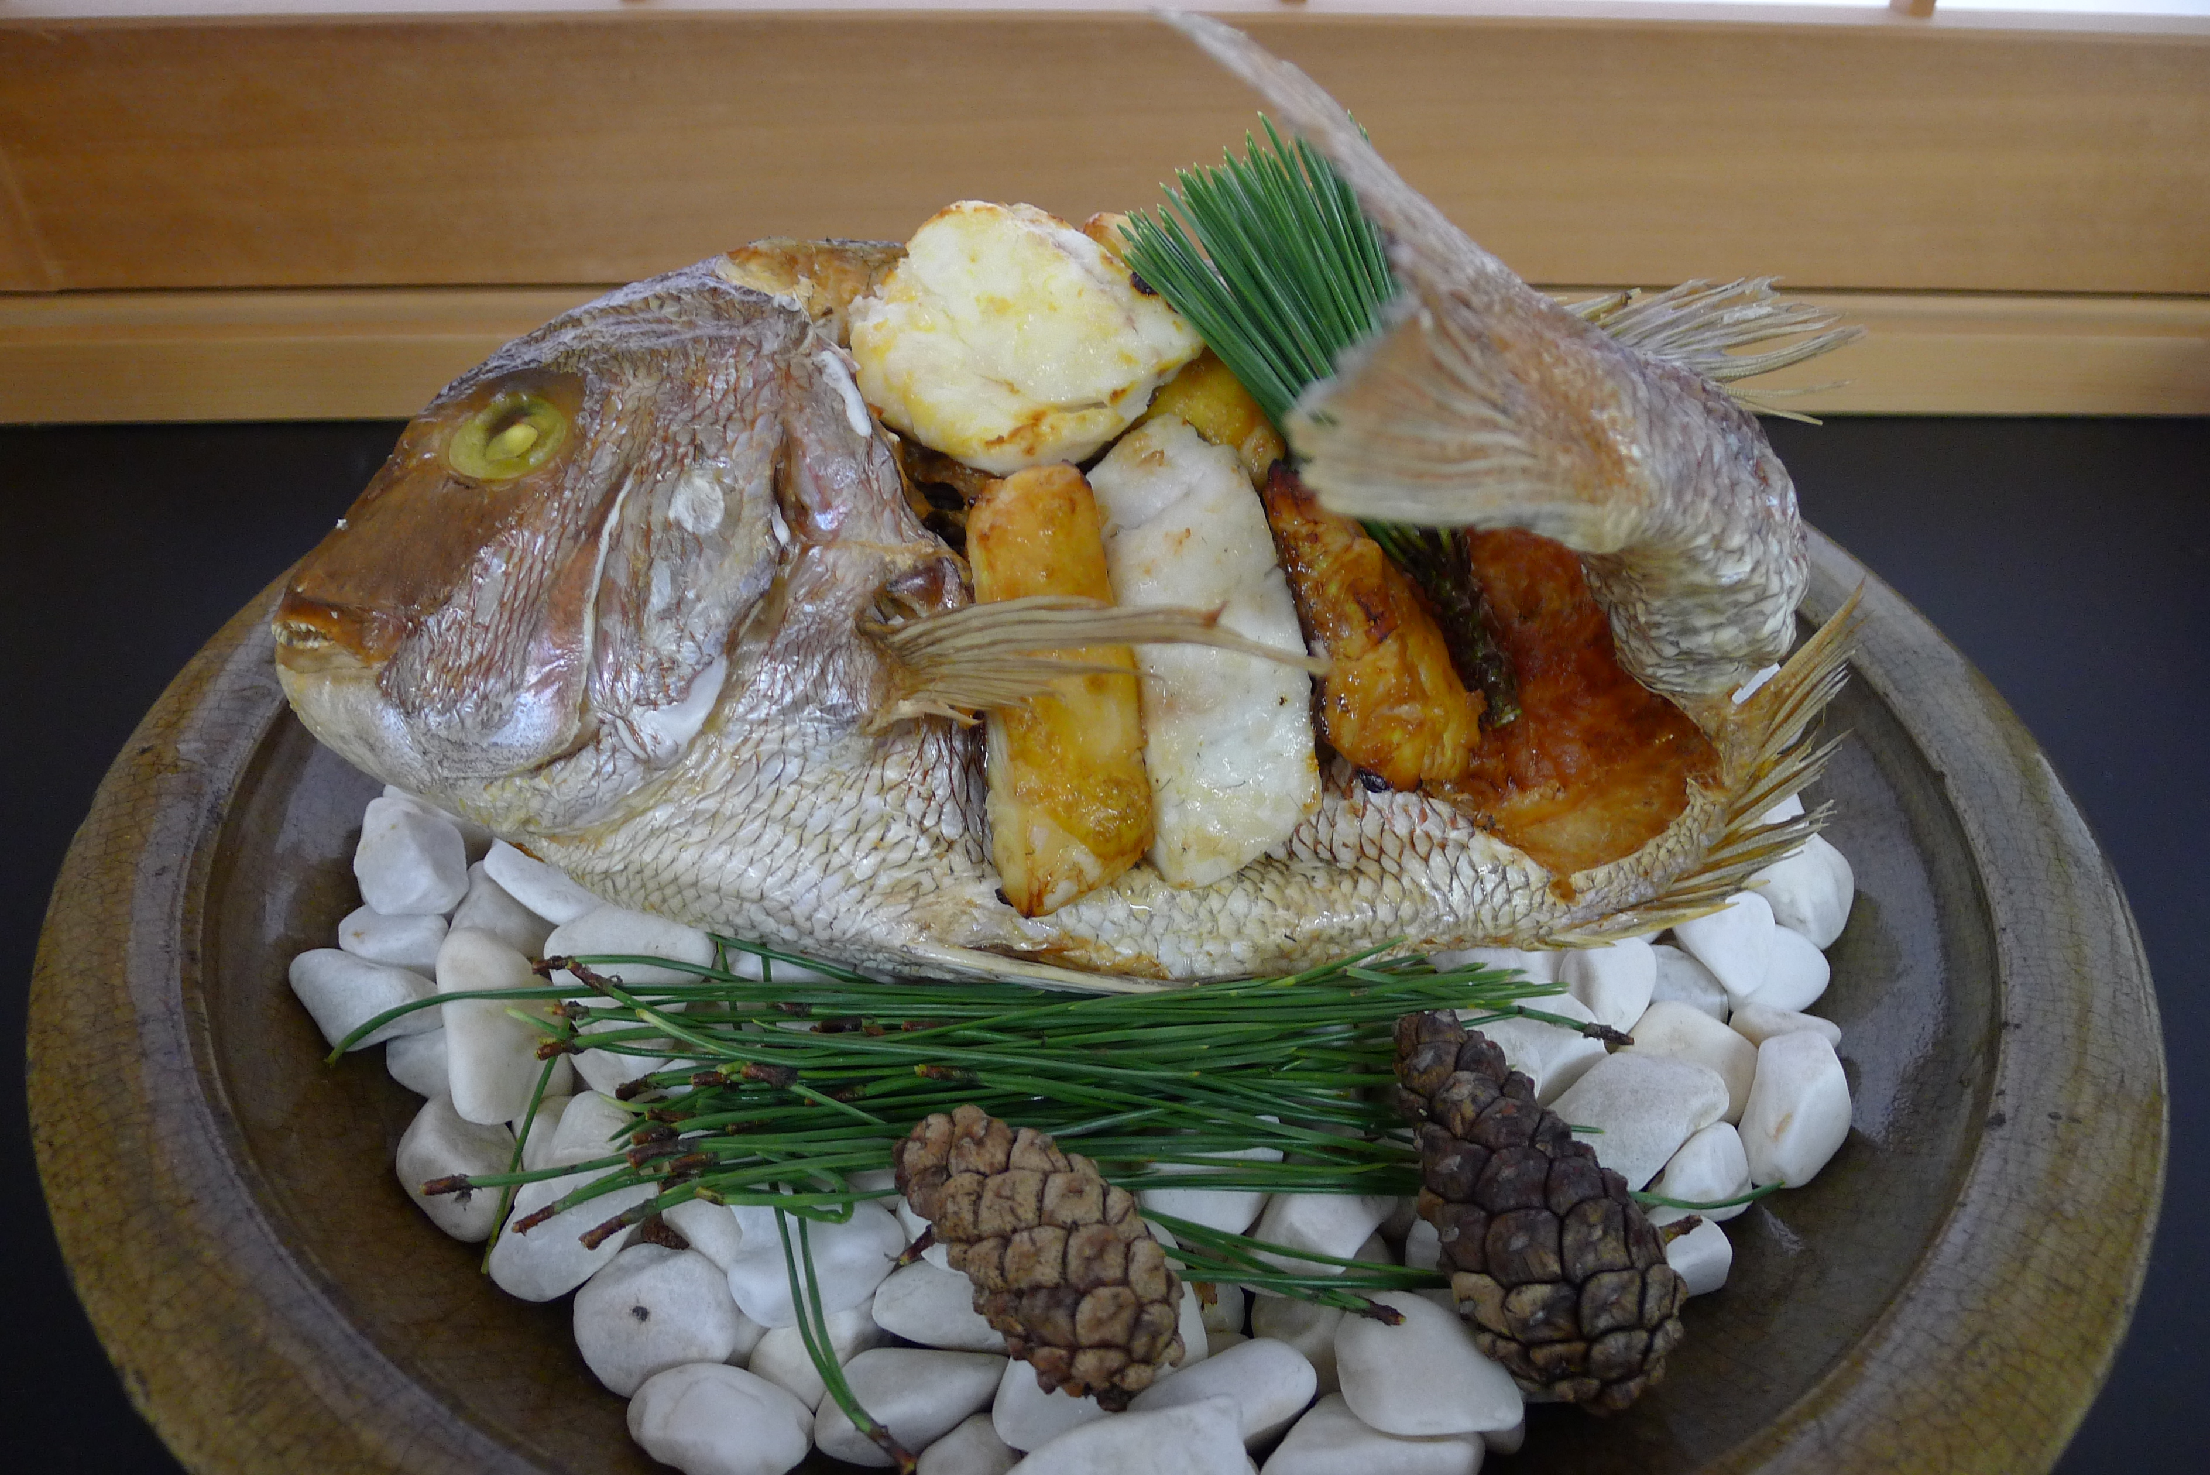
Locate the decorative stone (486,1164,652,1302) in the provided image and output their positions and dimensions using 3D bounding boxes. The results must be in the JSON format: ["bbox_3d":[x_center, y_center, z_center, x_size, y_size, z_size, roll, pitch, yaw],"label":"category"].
[{"bbox_3d":[-0.081,0.075,0.224,0.016,0.013,0.026,33,49,32],"label":"decorative stone"}]

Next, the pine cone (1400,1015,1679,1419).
[{"bbox_3d":[0.058,0.063,0.202,0.029,0.029,0.056,-24,55,8],"label":"pine cone"}]

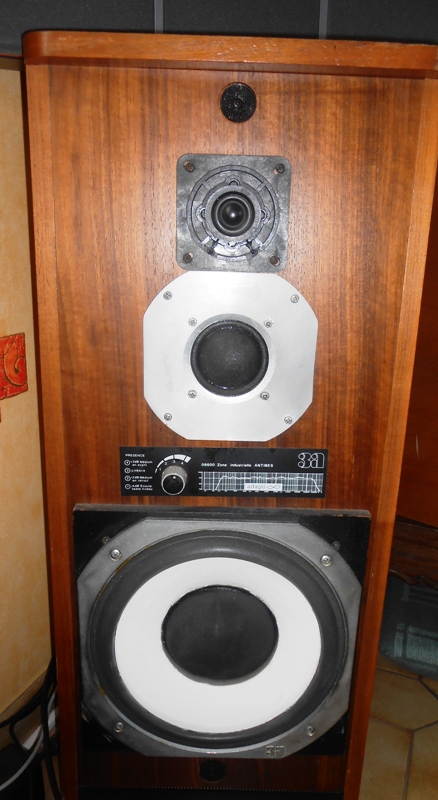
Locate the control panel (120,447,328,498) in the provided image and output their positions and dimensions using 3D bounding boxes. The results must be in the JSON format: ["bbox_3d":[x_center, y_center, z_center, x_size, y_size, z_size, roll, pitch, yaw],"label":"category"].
[{"bbox_3d":[0.005,0.075,0.586,0.204,0.051,0.020,2,16,-1],"label":"control panel"}]

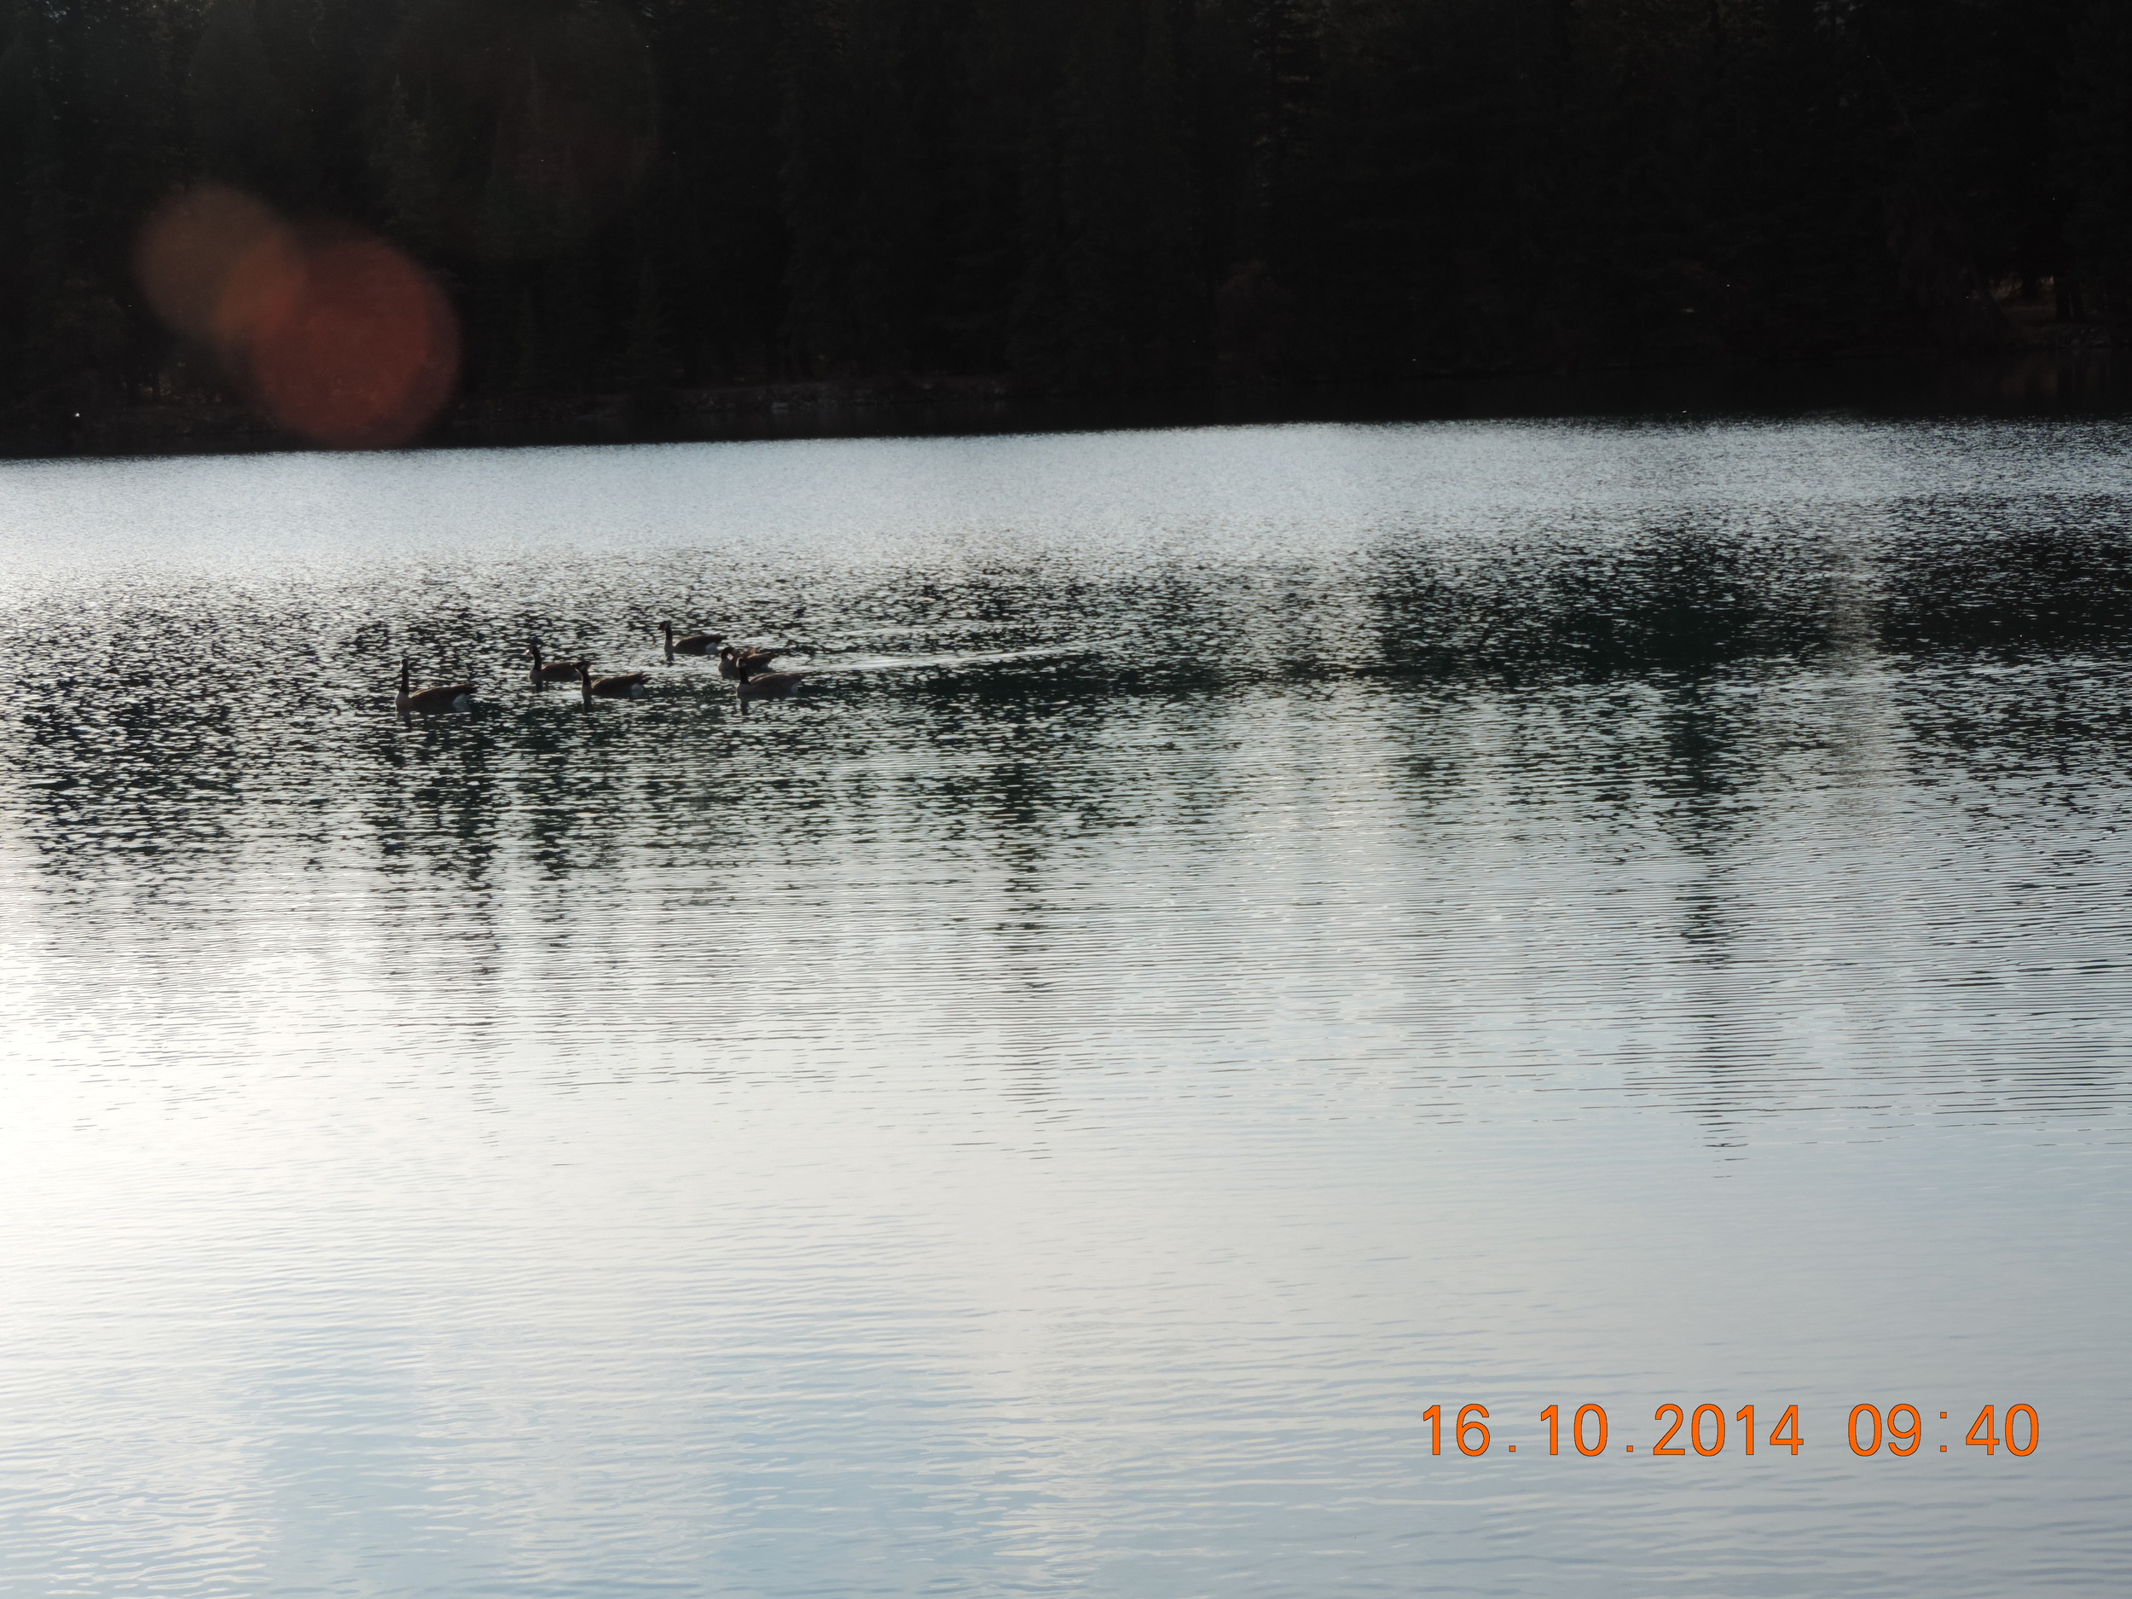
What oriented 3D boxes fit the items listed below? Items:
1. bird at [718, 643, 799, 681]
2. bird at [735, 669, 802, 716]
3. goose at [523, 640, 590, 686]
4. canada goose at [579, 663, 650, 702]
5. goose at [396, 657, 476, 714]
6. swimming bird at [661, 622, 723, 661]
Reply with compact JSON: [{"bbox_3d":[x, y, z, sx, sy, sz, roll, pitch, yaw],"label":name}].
[{"bbox_3d":[-2.949,-1.269,49.060,0.620,0.340,0.270,-5,6,-30],"label":"bird"},{"bbox_3d":[-2.587,-1.056,45.921,0.640,0.410,0.270,-3,5,0],"label":"bird"},{"bbox_3d":[-4.831,-1.298,49.849,0.640,0.440,0.270,-2,5,5],"label":"goose"},{"bbox_3d":[-4.086,-1.071,47.118,0.660,0.380,0.270,-2,5,10],"label":"canada goose"},{"bbox_3d":[-5.567,-0.979,46.258,0.700,0.480,0.270,-2,5,12],"label":"goose"},{"bbox_3d":[-3.839,-1.664,53.872,0.670,0.400,0.270,-2,5,10],"label":"swimming bird"}]

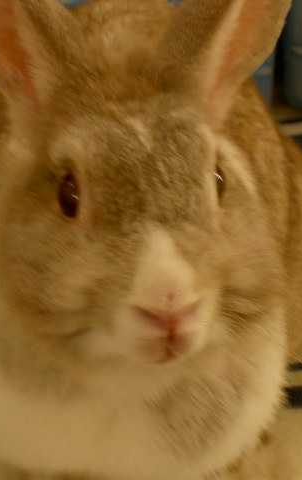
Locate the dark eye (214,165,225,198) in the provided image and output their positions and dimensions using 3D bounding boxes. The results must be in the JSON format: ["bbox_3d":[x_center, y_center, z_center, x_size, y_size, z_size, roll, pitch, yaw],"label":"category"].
[{"bbox_3d":[0.024,-0.021,0.755,0.006,0.013,0.012,3,22,22],"label":"dark eye"}]

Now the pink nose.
[{"bbox_3d":[0.005,0.025,0.725,0.021,0.011,0.010,1,30,-9],"label":"pink nose"}]

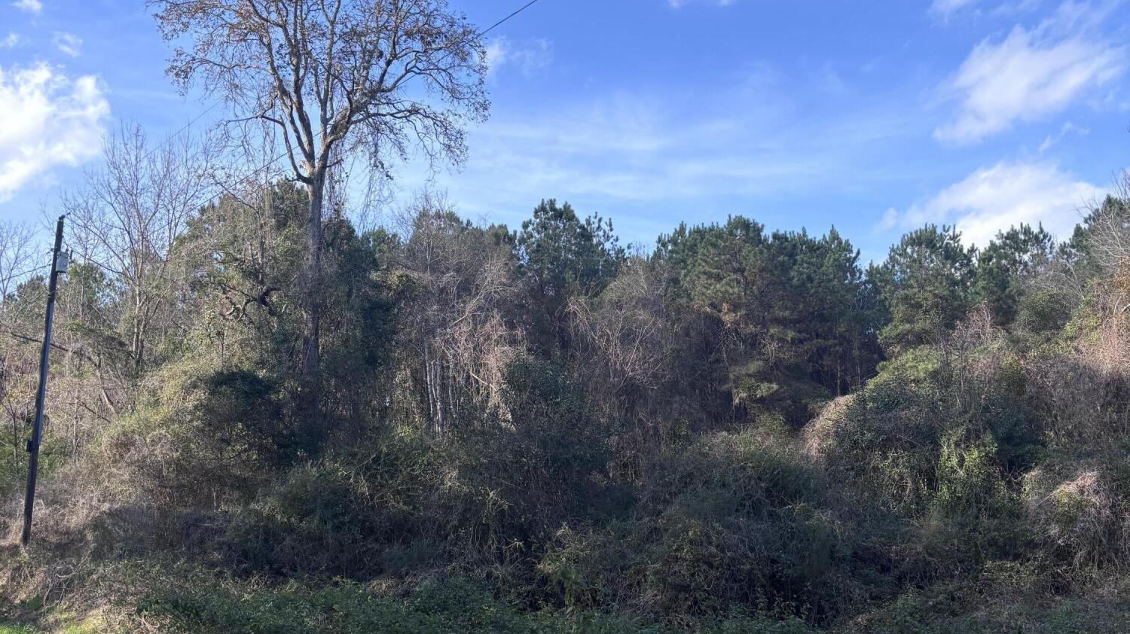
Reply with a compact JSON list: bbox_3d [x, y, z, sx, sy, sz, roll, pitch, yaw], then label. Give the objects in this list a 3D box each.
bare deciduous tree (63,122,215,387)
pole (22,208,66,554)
[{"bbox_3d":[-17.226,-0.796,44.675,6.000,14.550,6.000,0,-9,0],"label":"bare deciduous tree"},{"bbox_3d":[-15.879,1.830,34.640,0.500,10.170,0.450,2,-9,0],"label":"pole"}]

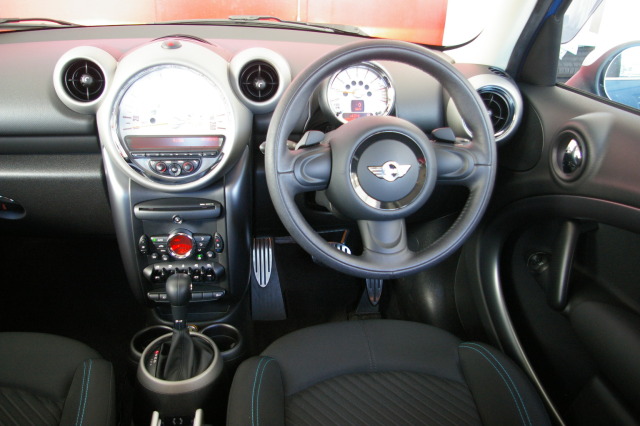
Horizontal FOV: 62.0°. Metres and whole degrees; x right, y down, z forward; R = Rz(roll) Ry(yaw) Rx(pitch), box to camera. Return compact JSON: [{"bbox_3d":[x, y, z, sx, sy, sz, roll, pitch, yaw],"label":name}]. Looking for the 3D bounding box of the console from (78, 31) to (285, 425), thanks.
[{"bbox_3d":[-0.263,0.027,0.957,0.310,0.620,0.420,-2,25,-7],"label":"console"}]

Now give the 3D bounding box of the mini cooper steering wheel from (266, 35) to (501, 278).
[{"bbox_3d":[0.100,-0.081,0.849,0.373,0.373,0.095,-2,8,-7],"label":"mini cooper steering wheel"}]

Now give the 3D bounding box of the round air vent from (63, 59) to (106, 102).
[{"bbox_3d":[-0.443,-0.253,1.011,0.084,0.084,0.040,-2,19,-7],"label":"round air vent"}]

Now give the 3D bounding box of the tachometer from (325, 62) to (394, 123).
[{"bbox_3d":[0.075,-0.229,1.036,0.130,0.130,0.055,-2,12,-7],"label":"tachometer"}]

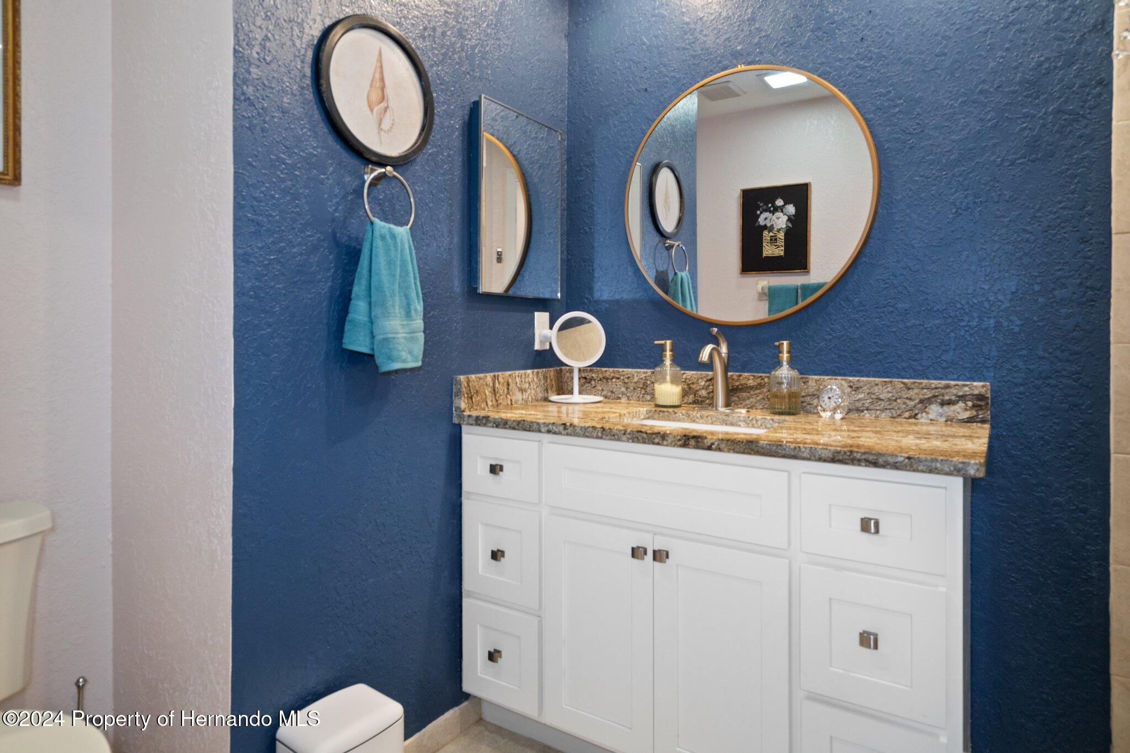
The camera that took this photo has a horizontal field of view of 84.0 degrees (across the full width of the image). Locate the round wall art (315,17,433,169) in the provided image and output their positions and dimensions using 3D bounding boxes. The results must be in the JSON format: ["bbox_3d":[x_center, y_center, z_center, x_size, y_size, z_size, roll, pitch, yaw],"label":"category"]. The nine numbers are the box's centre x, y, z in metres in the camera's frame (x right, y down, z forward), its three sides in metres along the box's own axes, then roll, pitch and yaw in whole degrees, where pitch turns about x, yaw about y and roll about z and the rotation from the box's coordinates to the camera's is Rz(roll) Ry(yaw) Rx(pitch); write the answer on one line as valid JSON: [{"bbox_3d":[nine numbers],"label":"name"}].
[{"bbox_3d":[-0.442,-0.682,1.508,0.026,0.335,0.340,2,4,34],"label":"round wall art"}]

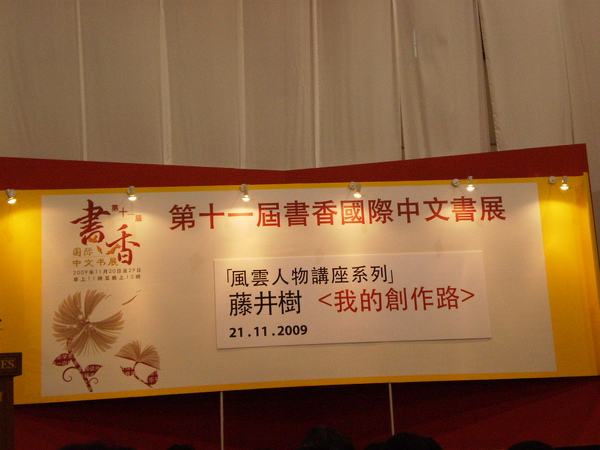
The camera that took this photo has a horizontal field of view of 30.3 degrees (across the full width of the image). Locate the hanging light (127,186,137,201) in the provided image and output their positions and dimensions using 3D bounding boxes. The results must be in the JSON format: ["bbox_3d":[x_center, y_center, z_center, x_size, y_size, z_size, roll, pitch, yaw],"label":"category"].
[{"bbox_3d":[-1.598,-0.296,10.518,0.095,0.150,0.170,-2,-13,-7],"label":"hanging light"}]

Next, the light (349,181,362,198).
[{"bbox_3d":[0.539,-0.342,10.772,0.135,0.160,0.170,-2,-13,-7],"label":"light"}]

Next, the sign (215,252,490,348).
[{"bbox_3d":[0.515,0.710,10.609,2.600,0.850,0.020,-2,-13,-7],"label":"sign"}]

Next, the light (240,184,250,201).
[{"bbox_3d":[-0.523,-0.309,10.644,0.095,0.160,0.170,-2,-13,-7],"label":"light"}]

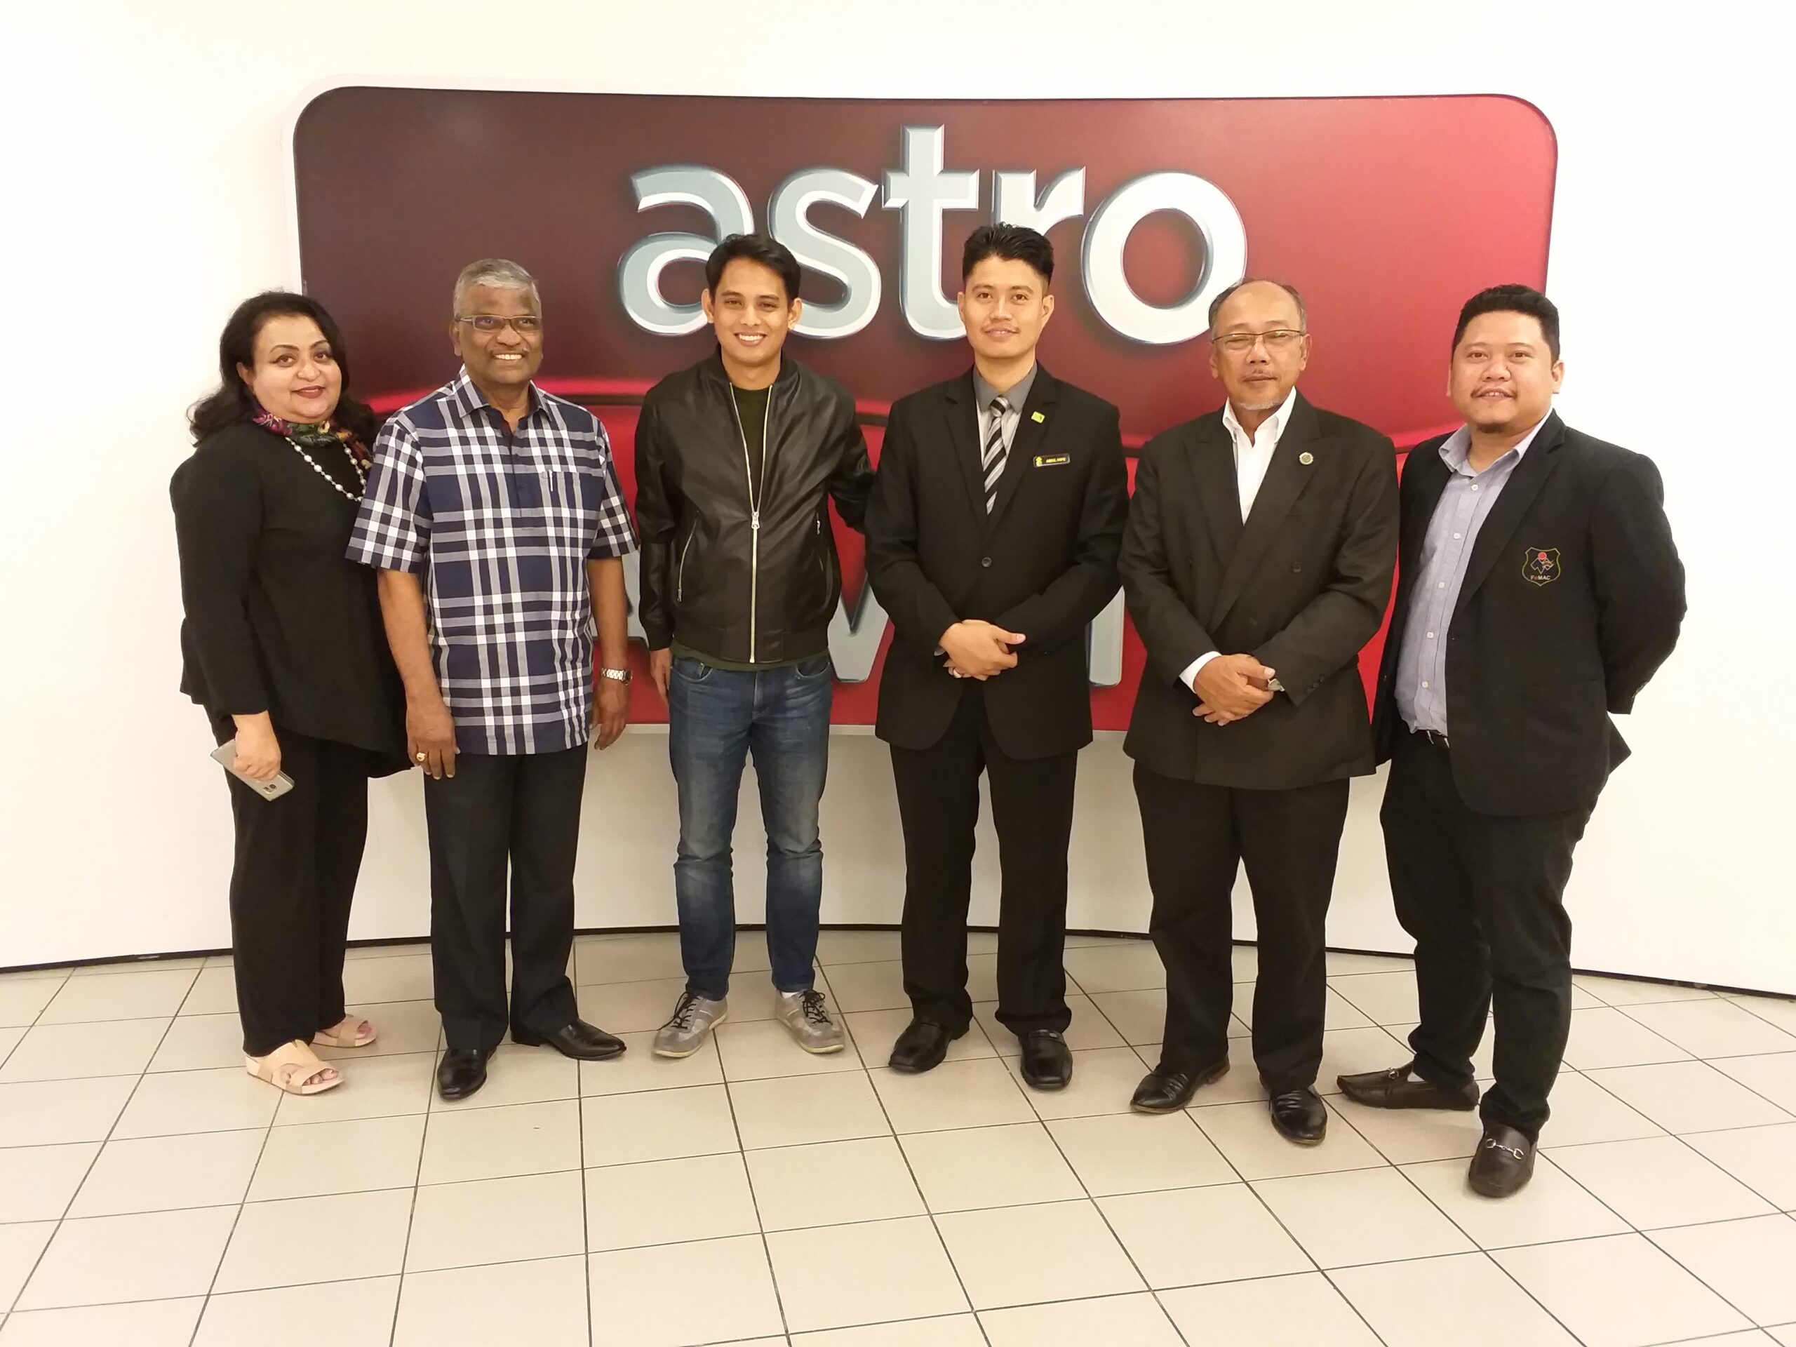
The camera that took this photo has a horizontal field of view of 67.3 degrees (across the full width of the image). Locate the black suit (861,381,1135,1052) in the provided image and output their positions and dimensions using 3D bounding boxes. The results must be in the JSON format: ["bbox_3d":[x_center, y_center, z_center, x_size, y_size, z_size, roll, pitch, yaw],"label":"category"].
[{"bbox_3d":[0.189,0.077,2.804,0.560,1.400,0.360,2,11,6],"label":"black suit"}]

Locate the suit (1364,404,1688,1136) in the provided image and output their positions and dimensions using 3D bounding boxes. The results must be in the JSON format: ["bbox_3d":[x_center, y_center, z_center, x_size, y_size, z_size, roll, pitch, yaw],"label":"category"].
[{"bbox_3d":[1.159,0.182,2.592,0.560,1.390,0.470,11,15,44],"label":"suit"}]

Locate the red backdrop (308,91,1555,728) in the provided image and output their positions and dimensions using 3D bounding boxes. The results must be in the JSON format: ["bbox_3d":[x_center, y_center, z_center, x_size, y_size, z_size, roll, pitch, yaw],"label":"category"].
[{"bbox_3d":[0.040,-0.606,3.325,3.000,1.570,0.280,1,11,2],"label":"red backdrop"}]

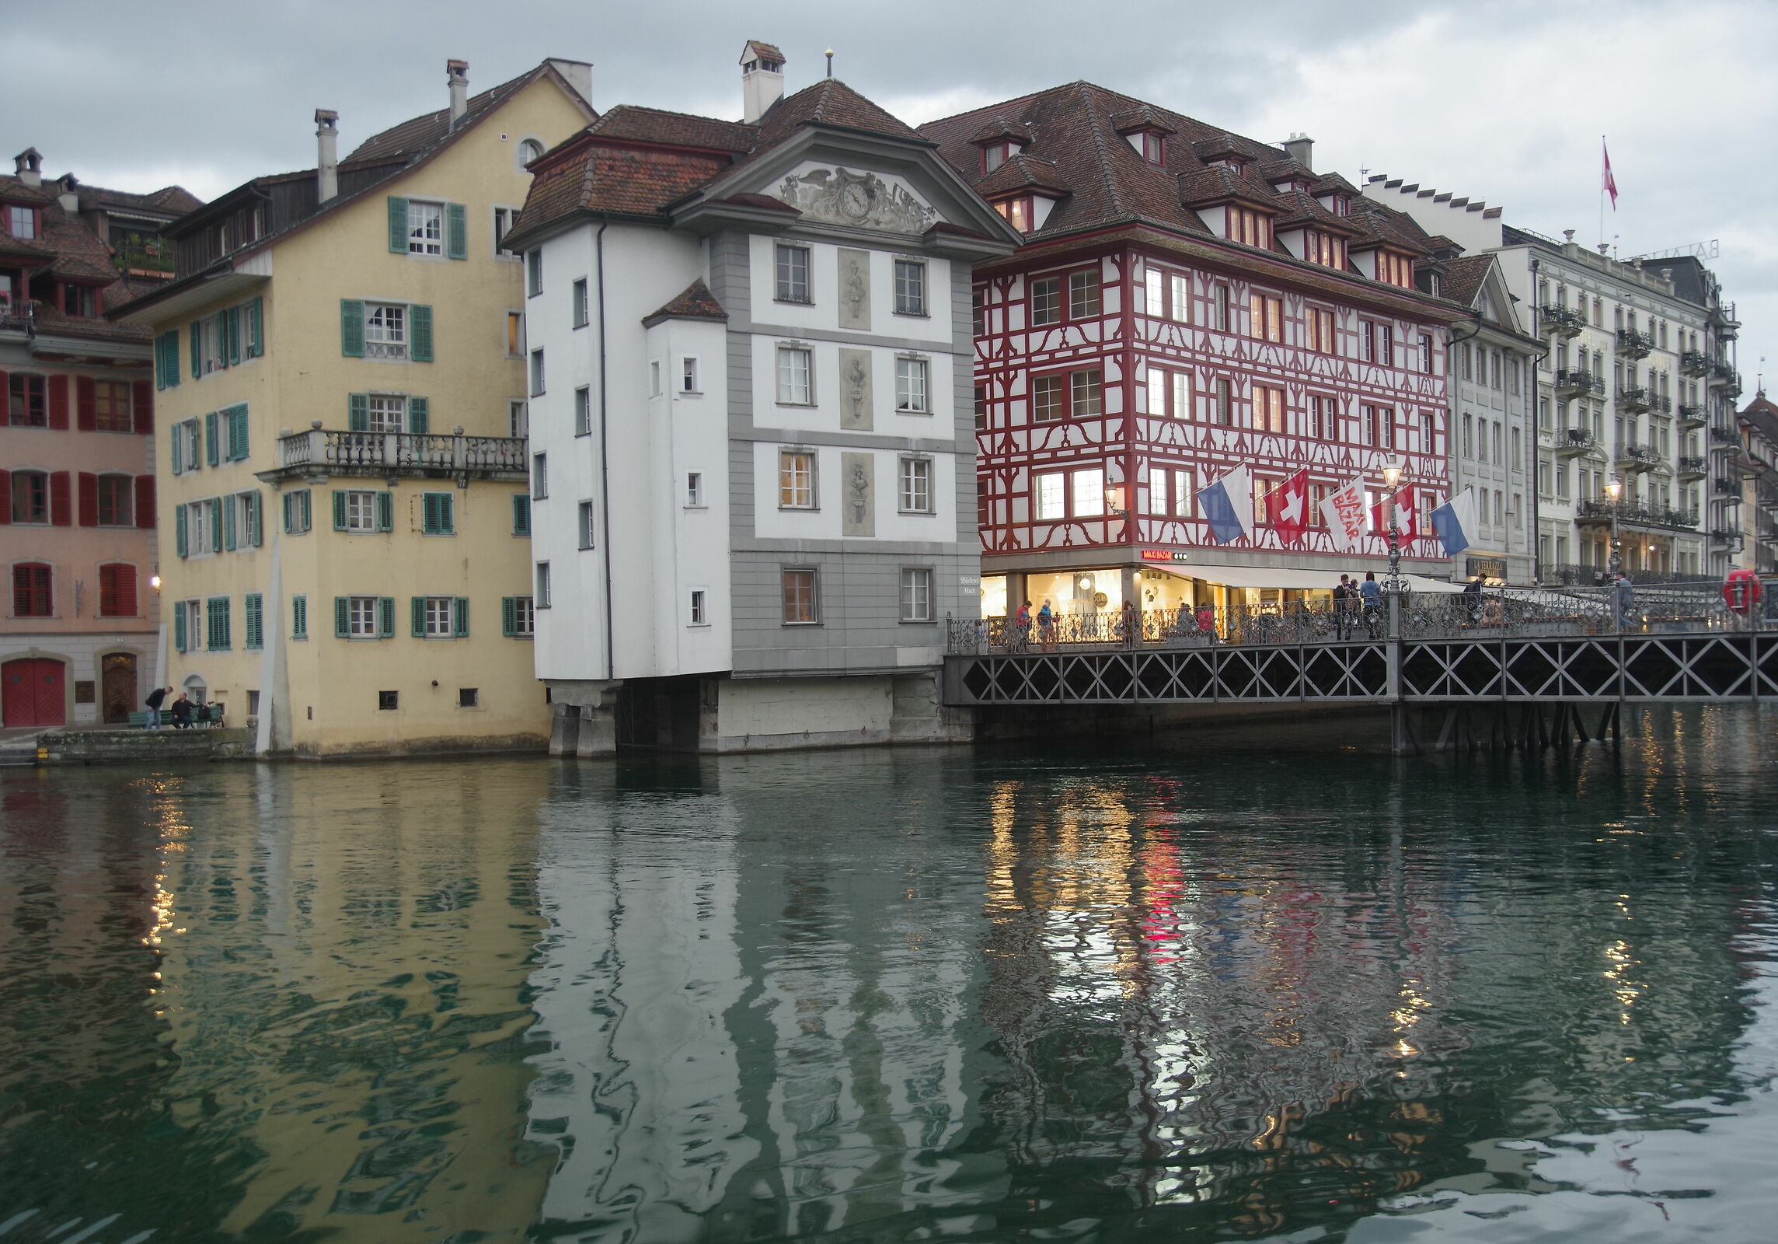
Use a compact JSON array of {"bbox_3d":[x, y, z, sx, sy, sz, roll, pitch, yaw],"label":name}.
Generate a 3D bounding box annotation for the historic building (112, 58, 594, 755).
[{"bbox_3d":[-13.707,-6.561,59.463,18.500,20.860,12.300,-1,-1,-32],"label":"historic building"}]

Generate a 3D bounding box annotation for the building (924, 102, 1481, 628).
[{"bbox_3d":[11.313,-11.239,82.802,18.500,24.500,28.000,-2,-1,42],"label":"building"}]

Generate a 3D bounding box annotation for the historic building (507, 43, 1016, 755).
[{"bbox_3d":[-3.954,-6.794,56.041,13.400,20.860,8.700,-1,-1,-37],"label":"historic building"}]

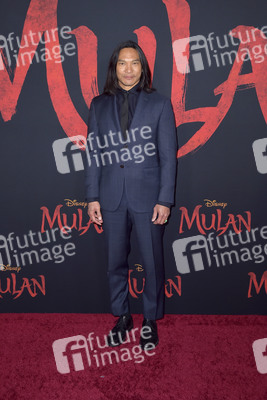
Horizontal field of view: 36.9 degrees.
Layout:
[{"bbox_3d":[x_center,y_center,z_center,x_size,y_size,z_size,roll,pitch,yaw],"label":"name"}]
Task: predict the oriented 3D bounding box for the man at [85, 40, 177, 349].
[{"bbox_3d":[-0.013,-0.024,2.362,0.535,1.760,0.340,2,8,11],"label":"man"}]

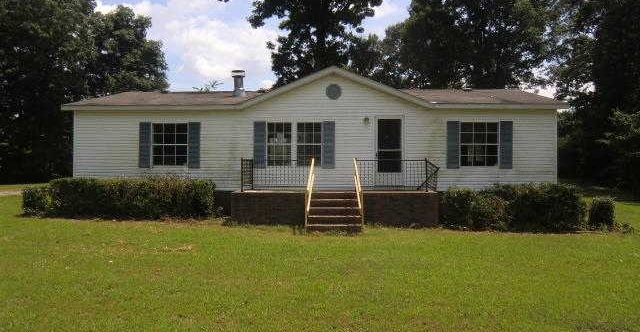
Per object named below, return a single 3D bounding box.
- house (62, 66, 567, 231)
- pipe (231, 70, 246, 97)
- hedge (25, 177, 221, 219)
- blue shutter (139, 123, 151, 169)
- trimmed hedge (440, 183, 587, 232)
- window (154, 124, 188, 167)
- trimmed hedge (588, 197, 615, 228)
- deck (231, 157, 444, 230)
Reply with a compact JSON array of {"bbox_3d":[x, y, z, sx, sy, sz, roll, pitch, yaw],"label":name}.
[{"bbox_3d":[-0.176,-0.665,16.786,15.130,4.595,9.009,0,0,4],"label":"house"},{"bbox_3d":[-2.890,-2.910,15.766,0.483,0.943,0.483,0,0,4],"label":"pipe"},{"bbox_3d":[-5.854,0.912,13.047,5.852,1.152,1.150,0,0,4],"label":"hedge"},{"bbox_3d":[-5.430,-0.645,13.763,0.366,1.408,0.055,0,0,4],"label":"blue shutter"},{"bbox_3d":[5.179,1.098,12.090,3.797,1.218,1.300,0,0,4],"label":"trimmed hedge"},{"bbox_3d":[-4.637,-0.646,13.713,1.163,1.378,0.110,0,0,4],"label":"window"},{"bbox_3d":[7.781,1.276,12.365,0.686,0.860,0.750,0,0,4],"label":"trimmed hedge"},{"bbox_3d":[0.390,0.721,12.143,5.502,1.795,2.350,0,0,4],"label":"deck"}]

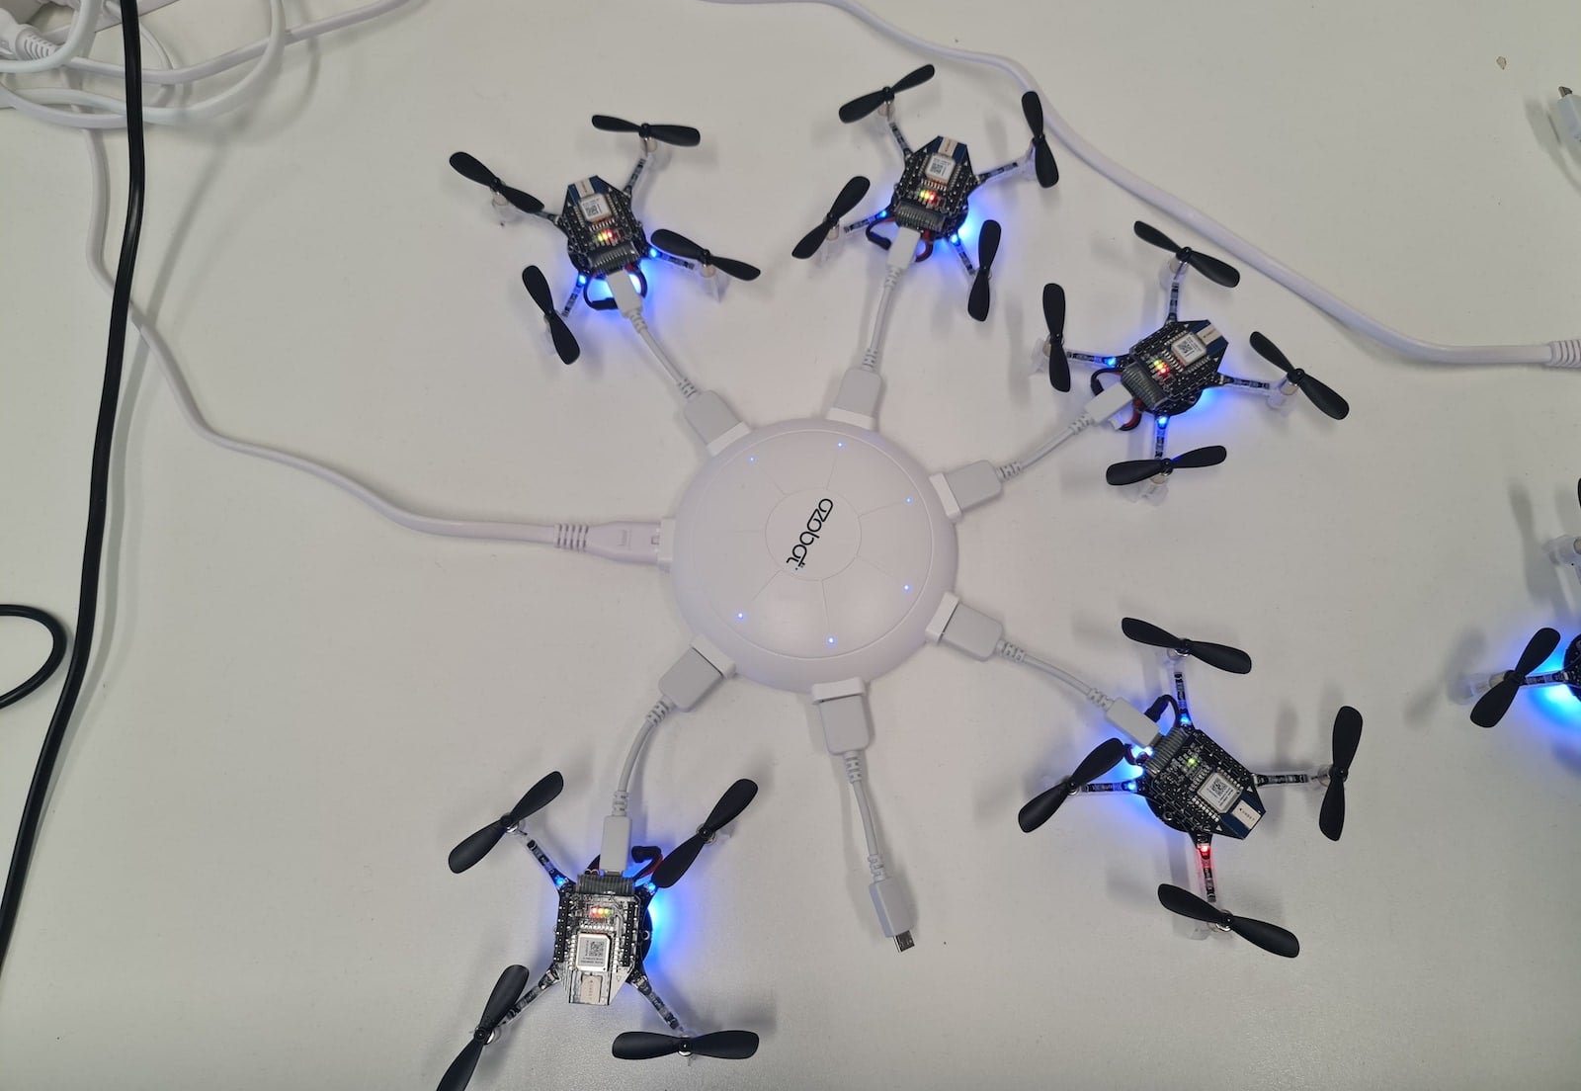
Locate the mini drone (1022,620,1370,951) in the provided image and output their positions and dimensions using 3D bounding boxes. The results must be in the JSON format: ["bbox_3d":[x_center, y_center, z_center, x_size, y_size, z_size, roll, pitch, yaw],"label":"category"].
[{"bbox_3d":[0.140,0.083,0.397,0.109,0.030,0.108,41,76,12],"label":"mini drone"}]

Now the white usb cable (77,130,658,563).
[{"bbox_3d":[-0.197,-0.064,0.457,0.324,0.012,0.077,35,75,11],"label":"white usb cable"}]

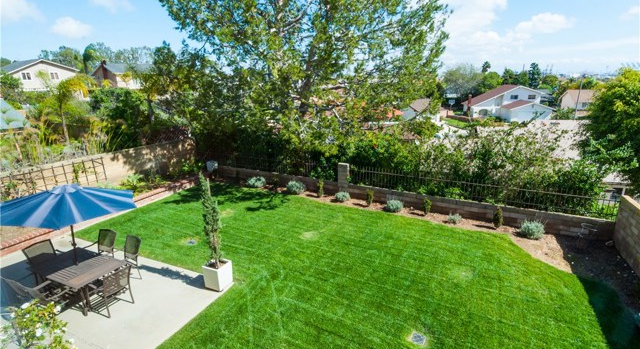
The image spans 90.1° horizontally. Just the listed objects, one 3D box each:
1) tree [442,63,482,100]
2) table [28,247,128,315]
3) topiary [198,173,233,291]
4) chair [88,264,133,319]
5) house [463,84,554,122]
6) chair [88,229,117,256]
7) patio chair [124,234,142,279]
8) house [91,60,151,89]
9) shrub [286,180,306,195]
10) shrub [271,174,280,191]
[{"bbox_3d":[34.778,-20.991,78.396,9.800,12.080,9.800,0,18,0],"label":"tree"},{"bbox_3d":[-5.197,2.384,7.031,1.680,0.720,1.020,8,20,24],"label":"table"},{"bbox_3d":[-2.366,1.288,7.000,0.460,2.720,0.460,8,20,24],"label":"topiary"},{"bbox_3d":[-4.324,2.398,6.617,0.660,0.960,0.580,8,20,24],"label":"chair"},{"bbox_3d":[38.759,-15.006,66.339,14.300,6.840,11.000,1,18,4],"label":"house"},{"bbox_3d":[-5.314,2.000,7.823,0.580,0.960,0.660,8,20,24],"label":"chair"},{"bbox_3d":[-4.518,2.086,7.560,0.580,0.960,0.660,8,20,24],"label":"patio chair"},{"bbox_3d":[-32.630,-17.357,56.524,8.000,4.890,11.000,9,20,27],"label":"house"},{"bbox_3d":[-0.943,0.522,12.825,0.800,0.540,0.780,0,18,0],"label":"shrub"},{"bbox_3d":[-1.832,0.329,13.160,0.380,0.680,0.380,0,18,0],"label":"shrub"}]

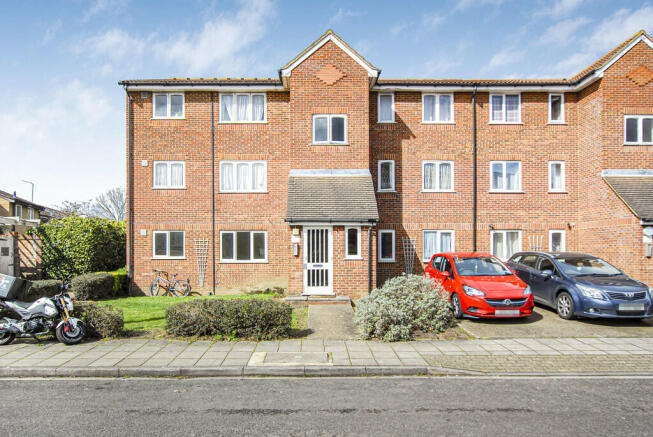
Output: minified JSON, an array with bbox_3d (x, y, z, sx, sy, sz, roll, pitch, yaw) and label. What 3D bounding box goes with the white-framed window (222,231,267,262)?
[{"bbox_3d":[-3.048,1.063,14.723,1.747,1.205,0.120,0,0,-1],"label":"white-framed window"}]

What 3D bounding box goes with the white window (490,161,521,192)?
[{"bbox_3d":[6.736,-1.549,14.950,1.190,1.180,0.100,0,0,0],"label":"white window"}]

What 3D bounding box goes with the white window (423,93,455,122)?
[{"bbox_3d":[4.255,-4.168,15.150,1.198,1.145,0.110,0,-1,0],"label":"white window"}]

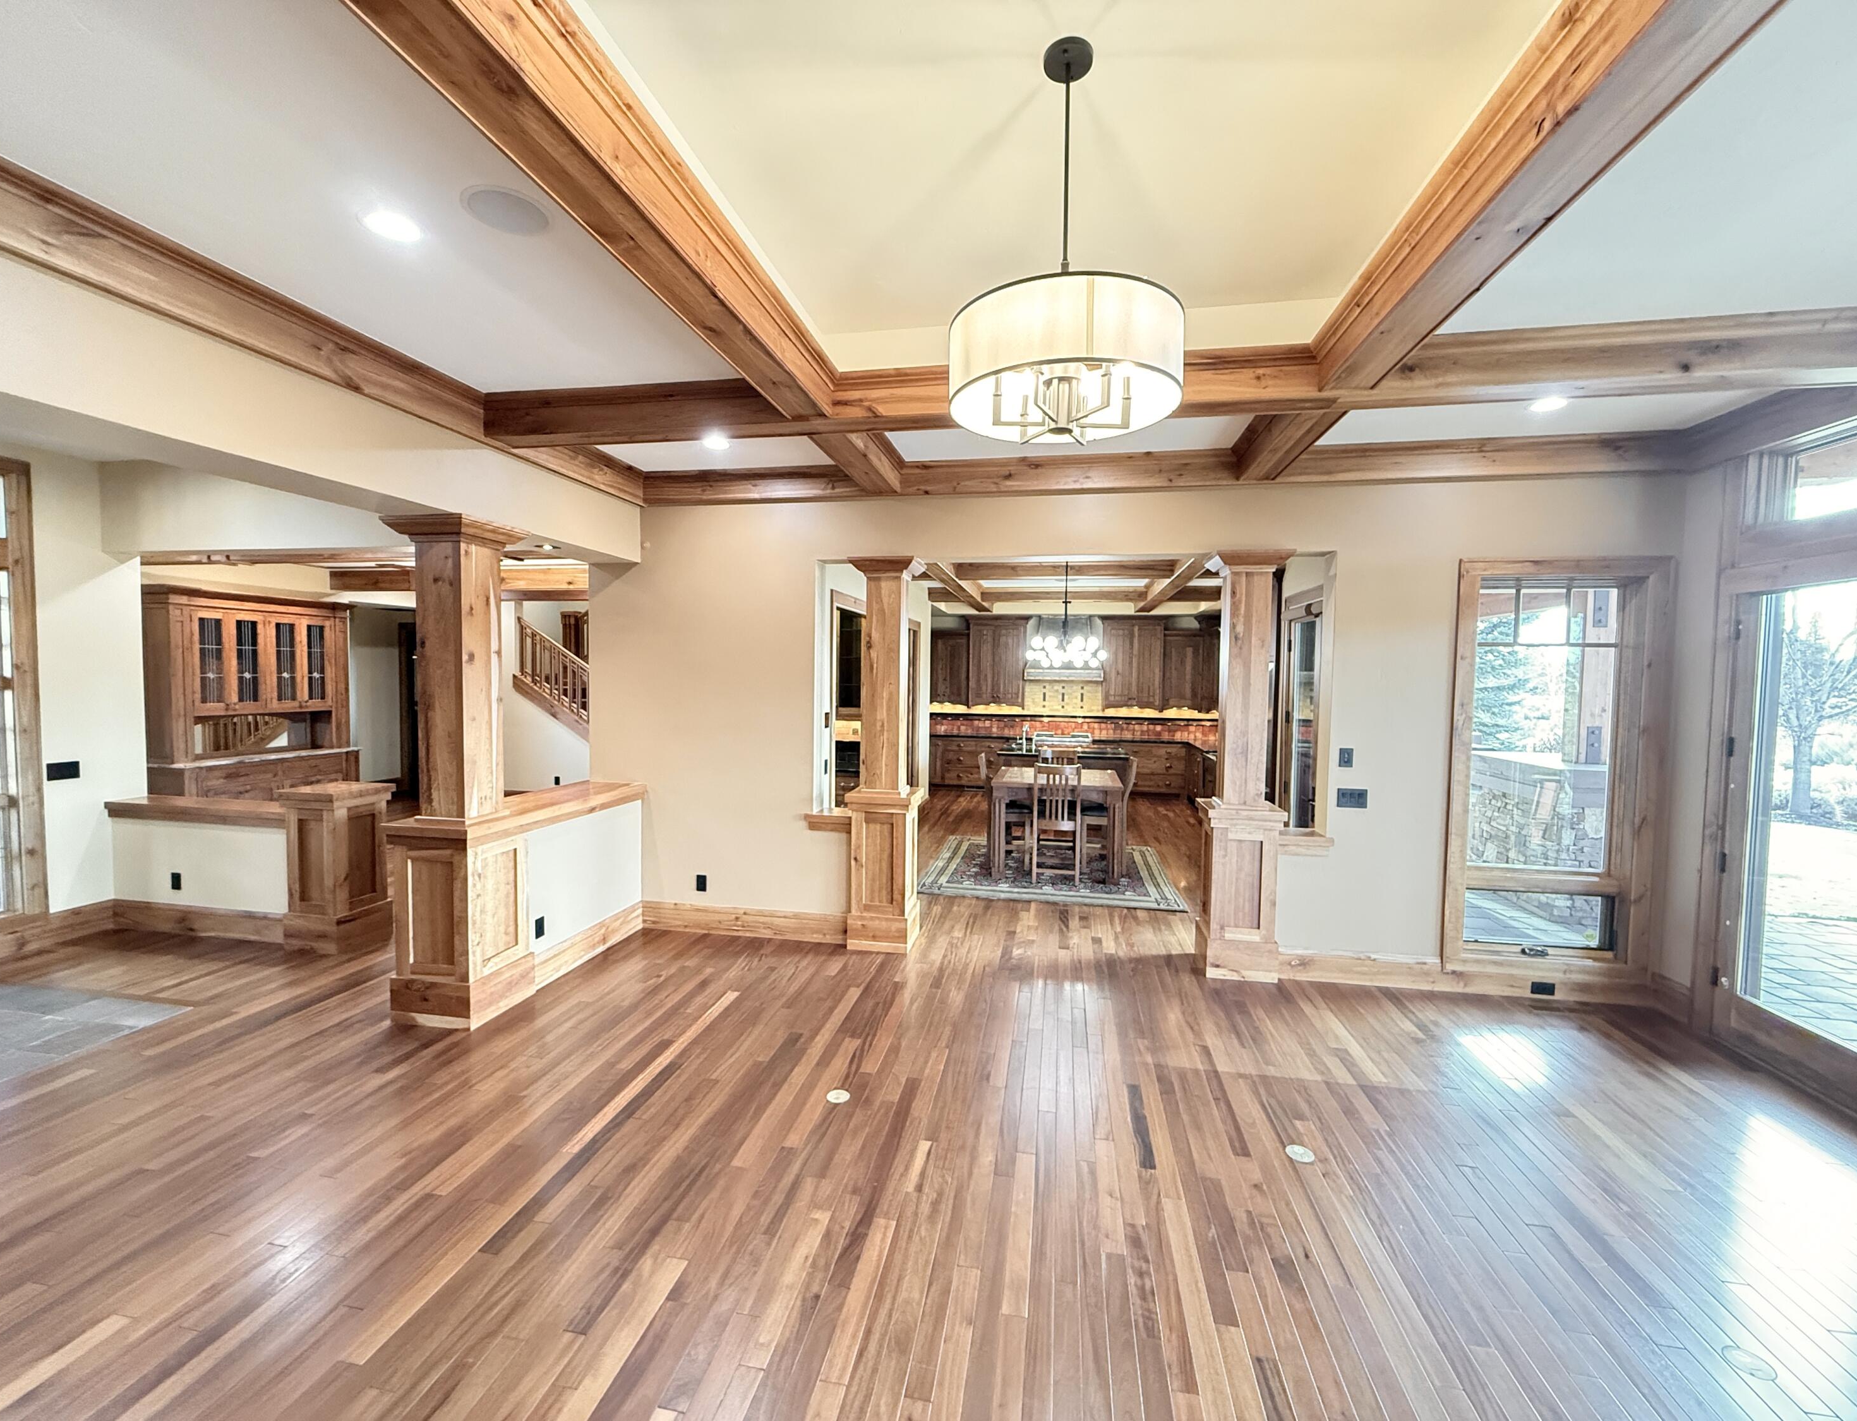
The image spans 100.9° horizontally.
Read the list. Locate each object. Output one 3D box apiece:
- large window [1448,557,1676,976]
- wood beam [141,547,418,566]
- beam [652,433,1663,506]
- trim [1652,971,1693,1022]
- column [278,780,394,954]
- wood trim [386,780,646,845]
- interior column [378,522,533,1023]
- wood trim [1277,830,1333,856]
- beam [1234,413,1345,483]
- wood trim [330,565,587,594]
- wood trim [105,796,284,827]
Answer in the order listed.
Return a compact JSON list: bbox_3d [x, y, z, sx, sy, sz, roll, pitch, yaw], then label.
[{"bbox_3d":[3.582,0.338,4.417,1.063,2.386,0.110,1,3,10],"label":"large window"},{"bbox_3d":[-7.018,-1.715,8.315,4.026,0.201,0.256,1,3,10],"label":"wood beam"},{"bbox_3d":[1.073,-1.448,4.695,6.167,0.216,0.146,1,3,10],"label":"beam"},{"bbox_3d":[4.106,1.585,4.226,0.026,0.210,0.220,1,3,10],"label":"trim"},{"bbox_3d":[-3.956,1.040,5.142,0.452,1.034,0.469,1,3,10],"label":"column"},{"bbox_3d":[-2.404,0.606,4.667,0.512,0.101,1.616,1,3,10],"label":"wood trim"},{"bbox_3d":[-2.692,0.339,4.410,0.536,2.786,0.538,1,3,10],"label":"interior column"},{"bbox_3d":[2.299,0.809,4.742,0.304,0.110,0.298,1,3,10],"label":"wood trim"},{"bbox_3d":[1.842,-1.423,3.937,0.284,0.181,1.199,1,3,10],"label":"beam"},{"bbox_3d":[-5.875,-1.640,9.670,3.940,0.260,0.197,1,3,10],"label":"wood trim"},{"bbox_3d":[-4.913,0.698,5.279,1.510,0.110,0.329,1,3,10],"label":"wood trim"}]

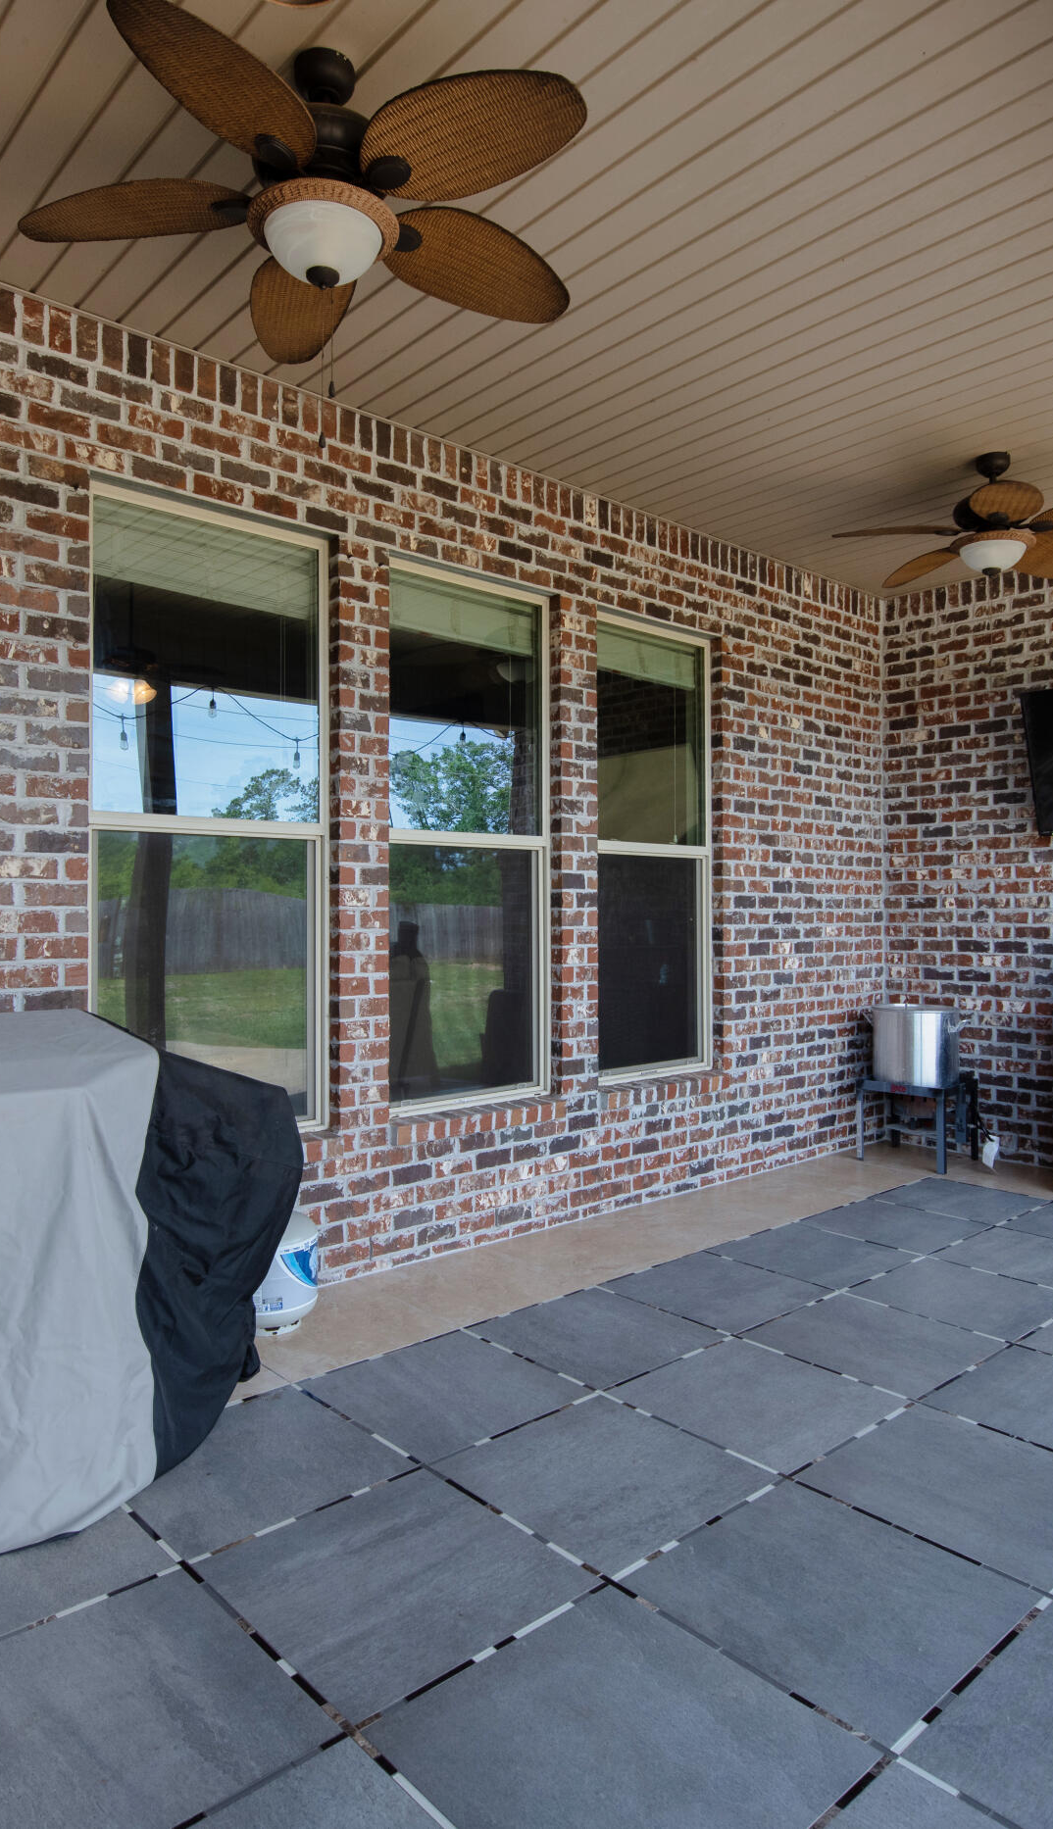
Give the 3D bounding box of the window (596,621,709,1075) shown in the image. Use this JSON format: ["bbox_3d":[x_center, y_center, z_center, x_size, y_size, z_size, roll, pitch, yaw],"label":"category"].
[{"bbox_3d":[0.592,-0.302,5.263,0.906,2.212,0.090,0,-1,-41],"label":"window"}]

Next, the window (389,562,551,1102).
[{"bbox_3d":[-0.264,-0.306,4.513,0.896,2.212,0.090,0,-1,-41],"label":"window"}]

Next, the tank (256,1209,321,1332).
[{"bbox_3d":[-0.849,1.138,3.555,0.310,0.457,0.310,0,-1,-41],"label":"tank"}]

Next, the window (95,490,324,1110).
[{"bbox_3d":[-1.113,-0.311,3.769,0.905,2.212,0.090,0,-1,-41],"label":"window"}]

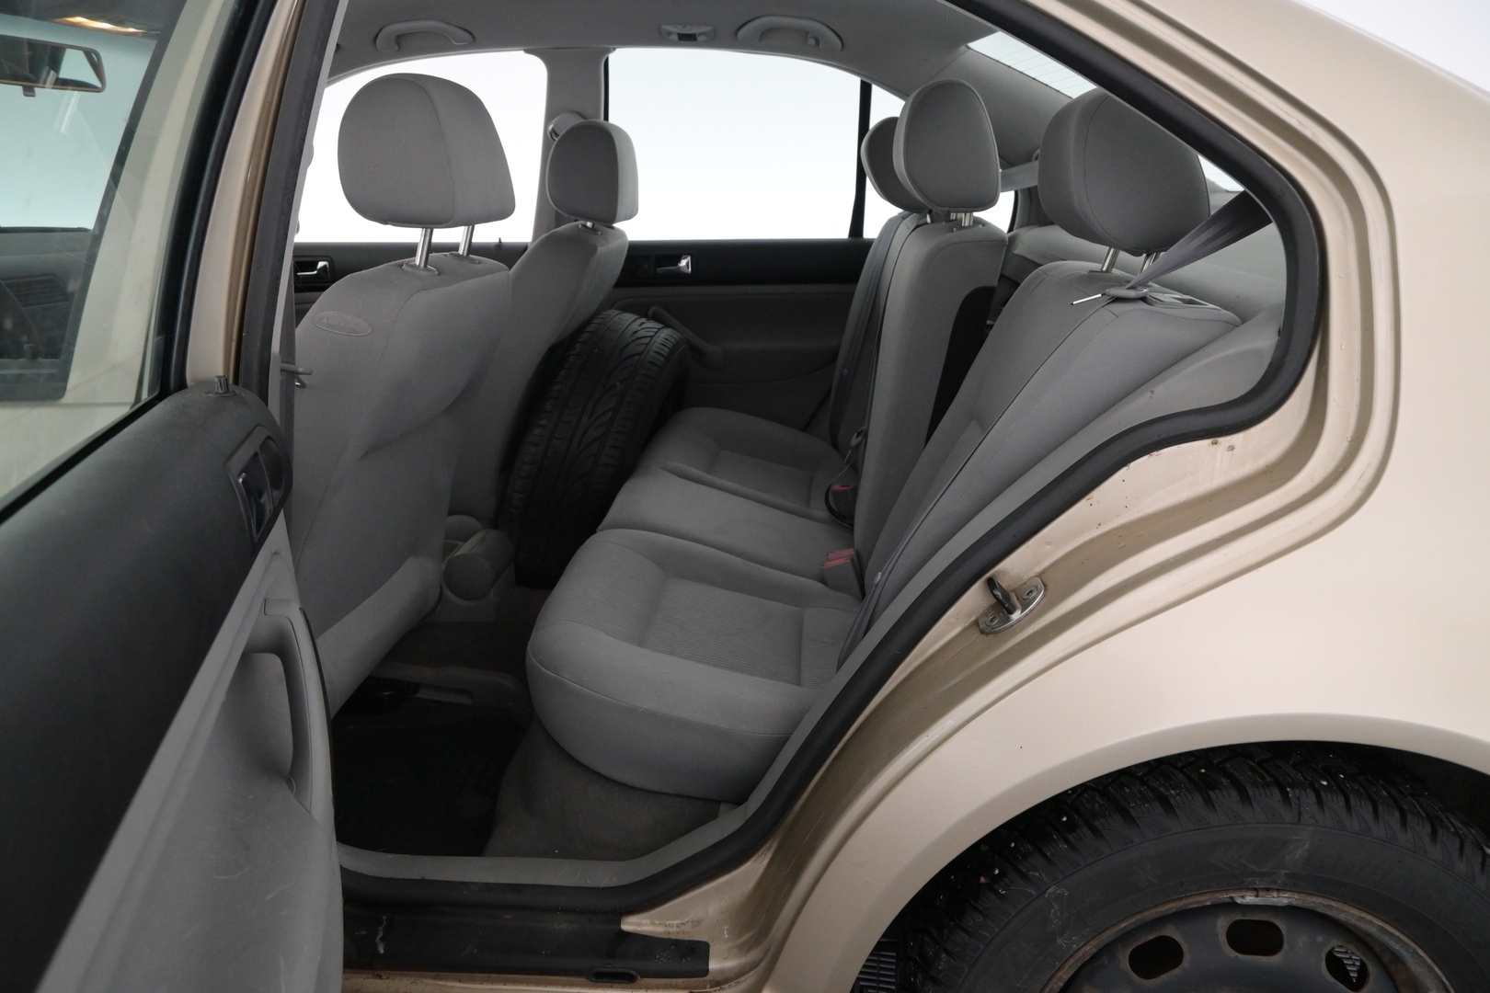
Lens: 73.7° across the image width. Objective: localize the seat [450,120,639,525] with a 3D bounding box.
[{"bbox_3d":[-0.631,-0.275,2.079,0.860,0.960,0.520,1,17,5],"label":"seat"}]

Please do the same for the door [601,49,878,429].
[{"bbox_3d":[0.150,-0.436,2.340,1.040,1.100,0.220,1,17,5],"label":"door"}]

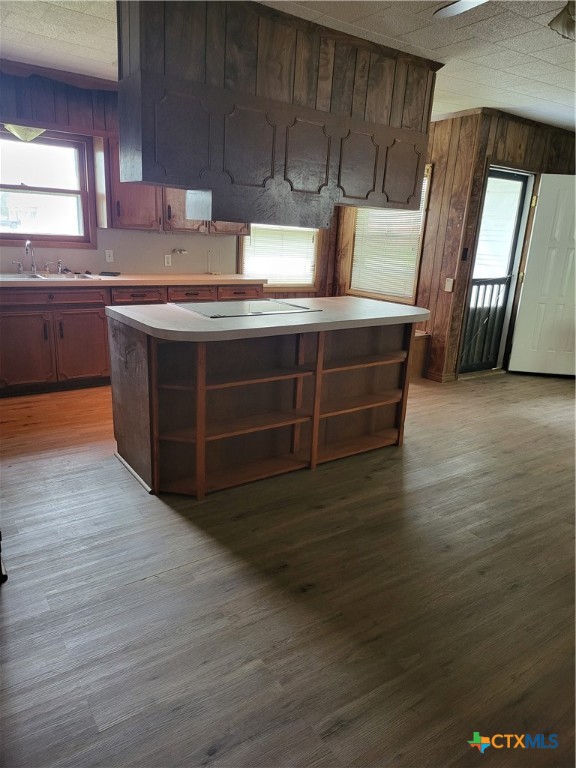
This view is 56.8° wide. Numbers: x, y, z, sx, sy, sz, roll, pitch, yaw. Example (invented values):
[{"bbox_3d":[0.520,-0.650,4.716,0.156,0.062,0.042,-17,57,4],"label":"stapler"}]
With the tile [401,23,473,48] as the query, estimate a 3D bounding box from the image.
[{"bbox_3d":[0.825,-1.960,2.994,0.308,0.021,0.308,-8,19,-33],"label":"tile"}]

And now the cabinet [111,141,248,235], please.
[{"bbox_3d":[-1.040,-1.811,5.015,1.406,0.742,0.326,-8,19,-33],"label":"cabinet"}]

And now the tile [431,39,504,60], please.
[{"bbox_3d":[1.084,-1.996,3.164,0.308,0.021,0.308,-8,19,-33],"label":"tile"}]

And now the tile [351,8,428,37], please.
[{"bbox_3d":[0.561,-1.922,2.819,0.308,0.021,0.308,-8,19,-33],"label":"tile"}]

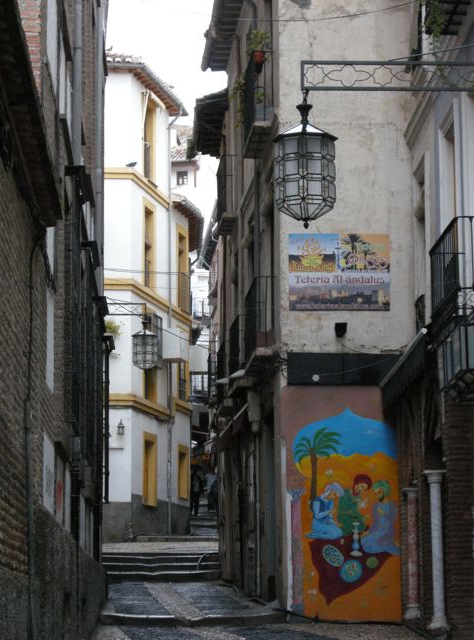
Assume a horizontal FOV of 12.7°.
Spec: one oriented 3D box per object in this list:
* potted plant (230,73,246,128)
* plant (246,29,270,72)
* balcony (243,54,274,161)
[{"bbox_3d":[0.008,-3.388,32.815,0.280,0.820,0.350,1,-8,-4],"label":"potted plant"},{"bbox_3d":[0.299,-3.932,31.025,0.330,0.580,0.330,0,-8,0],"label":"plant"},{"bbox_3d":[0.340,-3.226,32.018,0.330,1.130,2.050,1,-8,-4],"label":"balcony"}]

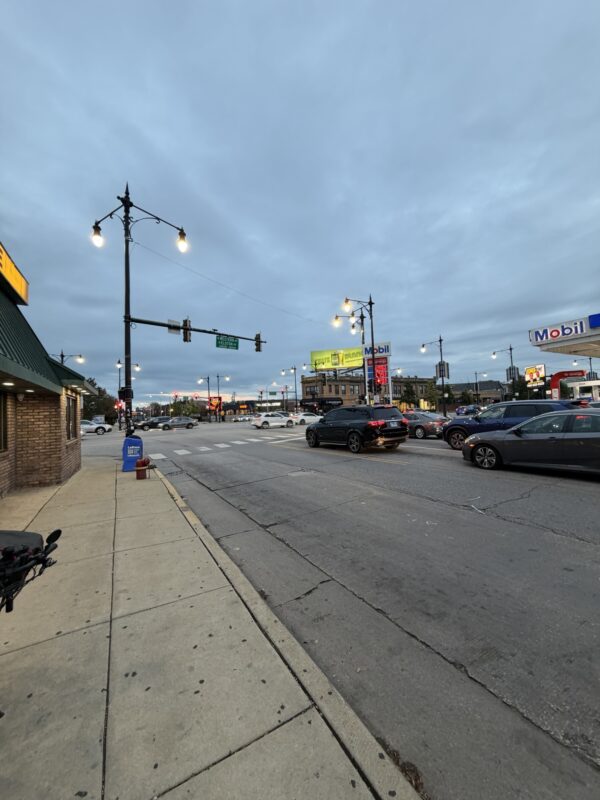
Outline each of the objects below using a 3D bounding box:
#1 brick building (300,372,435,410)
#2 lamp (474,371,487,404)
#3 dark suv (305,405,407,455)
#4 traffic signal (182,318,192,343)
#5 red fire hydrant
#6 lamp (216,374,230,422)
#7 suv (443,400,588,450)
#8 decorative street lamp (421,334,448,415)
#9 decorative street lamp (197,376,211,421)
[{"bbox_3d":[15.764,-0.374,75.954,30.500,8.600,10.000,-1,-2,-27],"label":"brick building"},{"bbox_3d":[41.877,-1.920,74.483,0.600,9.800,3.000,-1,-2,-32],"label":"lamp"},{"bbox_3d":[2.200,1.190,13.850,1.940,1.770,4.850,-1,-2,-30],"label":"dark suv"},{"bbox_3d":[-4.660,-2.850,13.400,0.340,0.930,0.400,-1,-2,-22],"label":"traffic signal"},{"bbox_3d":[-3.985,1.702,8.193,0.360,0.580,0.310,-1,-2,-28],"label":"red fire hydrant"},{"bbox_3d":[-15.302,-0.330,65.005,2.600,9.800,0.600,-1,-2,-22],"label":"lamp"},{"bbox_3d":[7.650,0.980,11.950,1.860,1.700,4.680,-1,-2,-28],"label":"suv"},{"bbox_3d":[16.332,-2.560,38.853,0.600,9.800,3.300,-1,-2,-30],"label":"decorative street lamp"},{"bbox_3d":[-19.806,-0.150,66.961,2.600,9.800,0.700,-1,-2,-28],"label":"decorative street lamp"}]

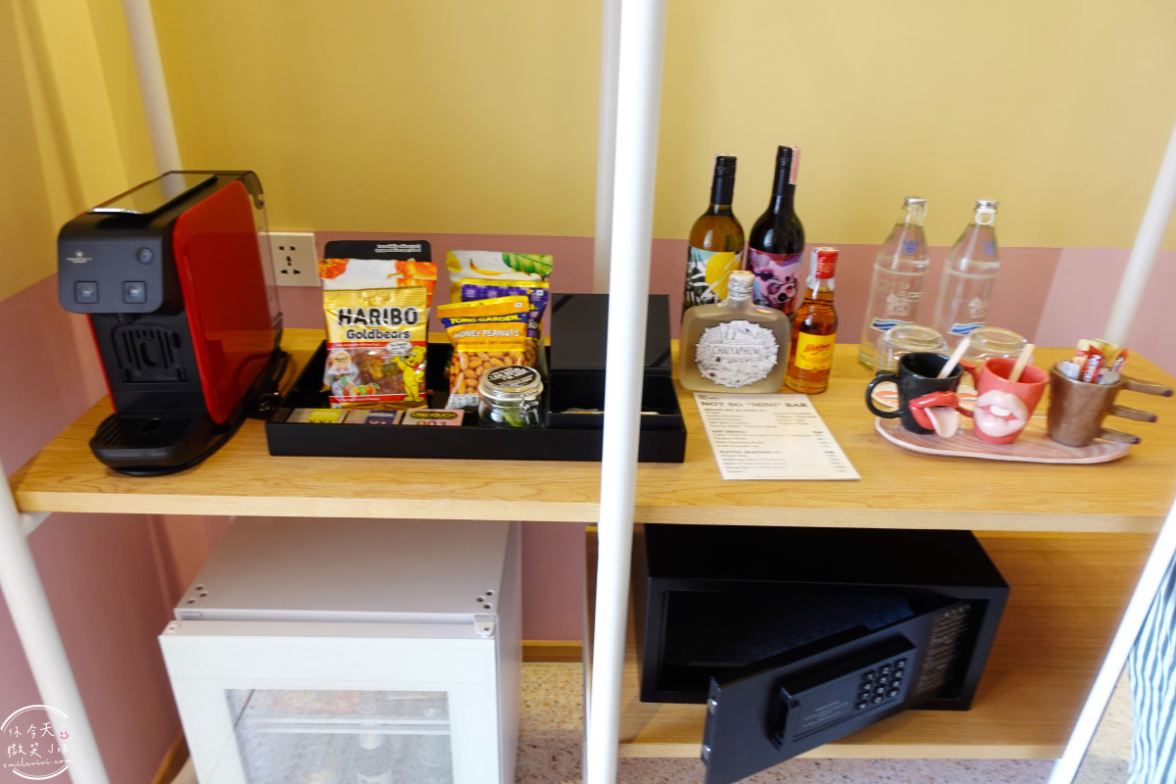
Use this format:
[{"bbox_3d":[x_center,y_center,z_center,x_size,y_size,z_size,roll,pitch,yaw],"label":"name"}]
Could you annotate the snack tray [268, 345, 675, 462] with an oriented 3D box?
[{"bbox_3d":[-0.122,0.006,0.962,0.458,0.040,0.228,1,26,-1],"label":"snack tray"}]

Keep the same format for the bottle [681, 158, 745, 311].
[{"bbox_3d":[0.173,-0.174,1.066,0.074,0.288,0.074,1,26,-1],"label":"bottle"}]

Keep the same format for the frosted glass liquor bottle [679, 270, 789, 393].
[{"bbox_3d":[0.191,-0.083,1.030,0.142,0.158,0.056,1,26,-1],"label":"frosted glass liquor bottle"}]

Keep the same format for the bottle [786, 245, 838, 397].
[{"bbox_3d":[0.299,-0.095,1.030,0.059,0.187,0.059,-1,26,-6],"label":"bottle"}]

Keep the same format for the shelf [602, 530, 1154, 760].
[{"bbox_3d":[0.503,0.348,1.166,1.005,0.025,0.442,1,26,-1],"label":"shelf"}]

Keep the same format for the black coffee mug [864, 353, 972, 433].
[{"bbox_3d":[0.389,0.005,0.931,0.104,0.081,0.088,1,26,-1],"label":"black coffee mug"}]

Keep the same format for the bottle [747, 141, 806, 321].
[{"bbox_3d":[0.250,-0.177,1.065,0.075,0.300,0.075,1,26,-1],"label":"bottle"}]

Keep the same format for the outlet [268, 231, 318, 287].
[{"bbox_3d":[-0.467,-0.209,1.230,0.086,0.086,0.009,1,26,-1],"label":"outlet"}]

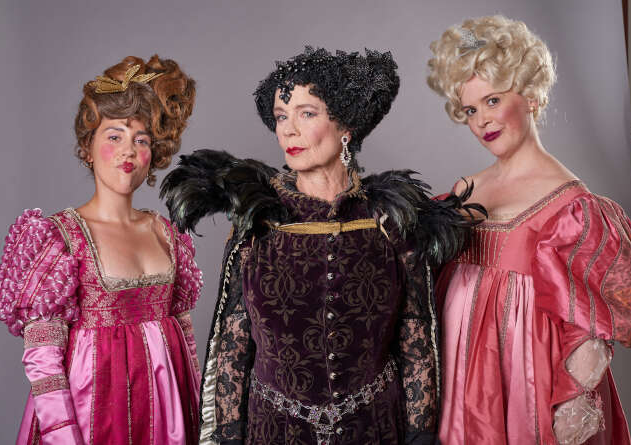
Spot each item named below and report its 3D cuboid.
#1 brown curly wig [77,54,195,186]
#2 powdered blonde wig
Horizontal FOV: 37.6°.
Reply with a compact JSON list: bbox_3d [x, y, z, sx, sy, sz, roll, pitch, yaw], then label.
[{"bbox_3d":[-0.402,-0.231,2.080,0.240,0.275,0.260,5,1,-29],"label":"brown curly wig"},{"bbox_3d":[0.393,-0.347,2.090,0.250,0.250,0.265,-22,-4,38],"label":"powdered blonde wig"}]

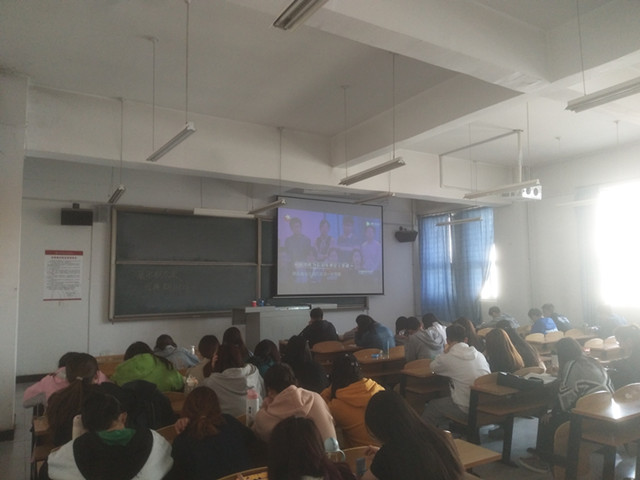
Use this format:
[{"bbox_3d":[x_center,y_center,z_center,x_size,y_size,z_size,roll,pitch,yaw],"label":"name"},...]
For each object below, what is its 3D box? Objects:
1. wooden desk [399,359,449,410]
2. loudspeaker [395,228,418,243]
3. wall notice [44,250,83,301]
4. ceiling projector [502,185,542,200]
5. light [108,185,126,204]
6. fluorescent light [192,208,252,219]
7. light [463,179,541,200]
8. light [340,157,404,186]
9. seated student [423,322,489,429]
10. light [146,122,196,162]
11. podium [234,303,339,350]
[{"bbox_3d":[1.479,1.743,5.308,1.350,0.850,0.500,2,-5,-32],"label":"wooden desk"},{"bbox_3d":[2.353,-0.108,13.001,0.520,0.300,0.300,0,3,-7],"label":"loudspeaker"},{"bbox_3d":[-4.749,0.659,8.911,0.631,0.914,0.010,3,-6,-31],"label":"wall notice"},{"bbox_3d":[3.122,-0.717,7.447,0.440,0.170,0.360,2,-5,-32],"label":"ceiling projector"},{"bbox_3d":[-2.814,-0.613,6.644,0.120,0.075,1.250,2,-5,-32],"label":"light"},{"bbox_3d":[-1.853,-0.512,9.469,1.250,0.110,0.130,2,-5,-32],"label":"fluorescent light"},{"bbox_3d":[2.538,-0.710,6.841,0.130,0.075,1.240,3,-6,-31],"label":"light"},{"bbox_3d":[0.595,-0.791,5.718,0.130,0.075,1.240,3,-6,-31],"label":"light"},{"bbox_3d":[1.350,1.490,4.790,0.530,1.240,0.750,3,-6,-31],"label":"seated student"},{"bbox_3d":[-1.399,-0.882,4.480,0.130,0.075,1.240,3,-6,-31],"label":"light"},{"bbox_3d":[-0.664,1.848,9.522,2.058,1.100,0.750,3,-6,-31],"label":"podium"}]

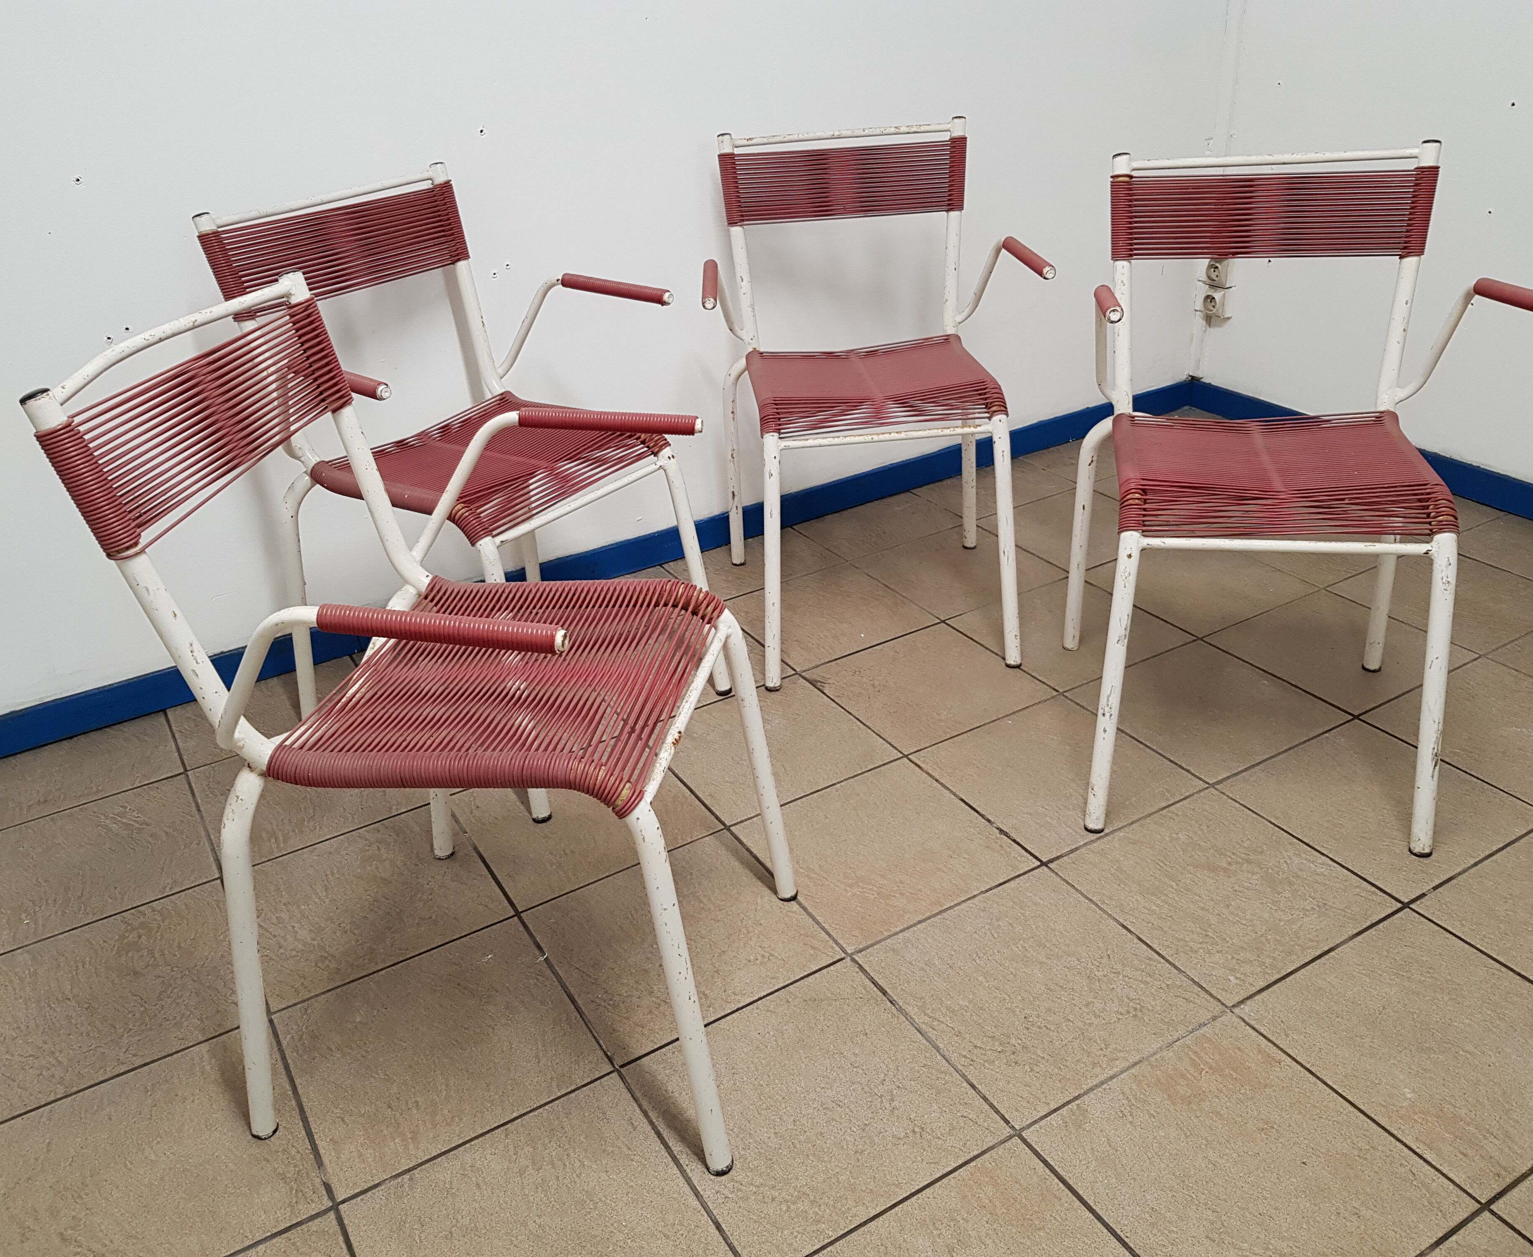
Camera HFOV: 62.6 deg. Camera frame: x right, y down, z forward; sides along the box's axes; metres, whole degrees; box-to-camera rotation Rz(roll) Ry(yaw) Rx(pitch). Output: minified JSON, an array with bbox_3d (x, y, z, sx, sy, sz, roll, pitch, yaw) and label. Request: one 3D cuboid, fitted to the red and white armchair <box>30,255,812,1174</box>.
[{"bbox_3d":[-0.289,0.078,1.306,0.556,0.809,0.539,2,29,10],"label":"red and white armchair"}]

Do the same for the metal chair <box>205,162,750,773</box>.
[{"bbox_3d":[-0.427,-0.233,1.895,0.538,0.809,0.539,18,35,34],"label":"metal chair"}]

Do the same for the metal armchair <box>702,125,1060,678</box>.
[{"bbox_3d":[0.169,-0.384,2.099,0.525,0.794,0.517,-5,29,-2],"label":"metal armchair"}]

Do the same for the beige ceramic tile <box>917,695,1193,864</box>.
[{"bbox_3d":[0.421,0.212,1.840,0.304,0.010,0.300,-18,32,-25],"label":"beige ceramic tile"}]

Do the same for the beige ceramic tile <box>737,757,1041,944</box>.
[{"bbox_3d":[0.155,0.299,1.709,0.301,0.010,0.299,-18,32,-25],"label":"beige ceramic tile"}]

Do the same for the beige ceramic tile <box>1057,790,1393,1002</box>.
[{"bbox_3d":[0.573,0.326,1.591,0.302,0.010,0.297,-18,32,-25],"label":"beige ceramic tile"}]

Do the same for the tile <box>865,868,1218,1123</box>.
[{"bbox_3d":[0.309,0.414,1.460,0.302,0.010,0.297,-18,32,-25],"label":"tile"}]

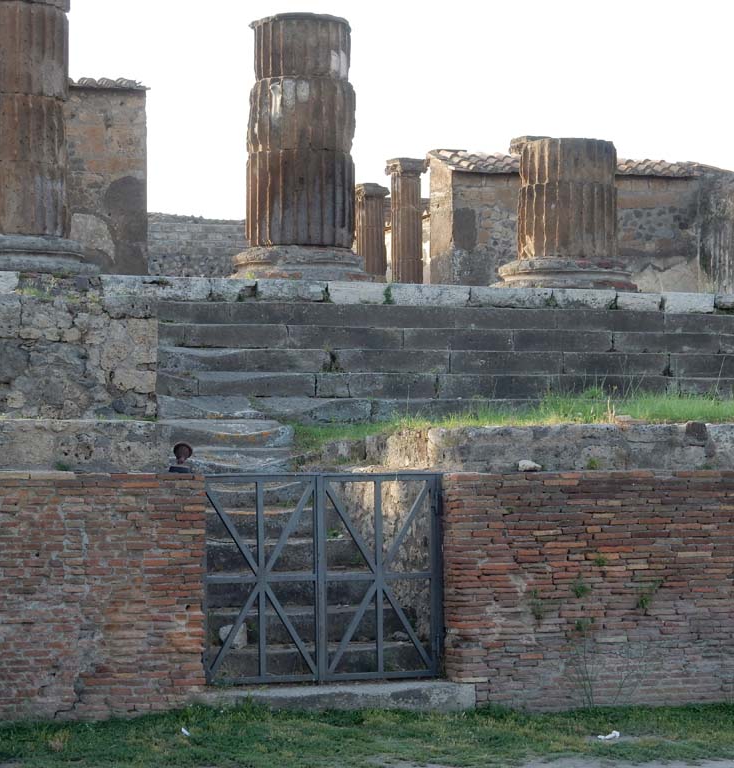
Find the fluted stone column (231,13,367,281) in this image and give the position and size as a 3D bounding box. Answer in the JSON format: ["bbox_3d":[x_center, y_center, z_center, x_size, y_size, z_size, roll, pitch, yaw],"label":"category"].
[{"bbox_3d":[-0.642,-2.268,24.638,1.470,2.643,1.470,0,-1,0],"label":"fluted stone column"}]

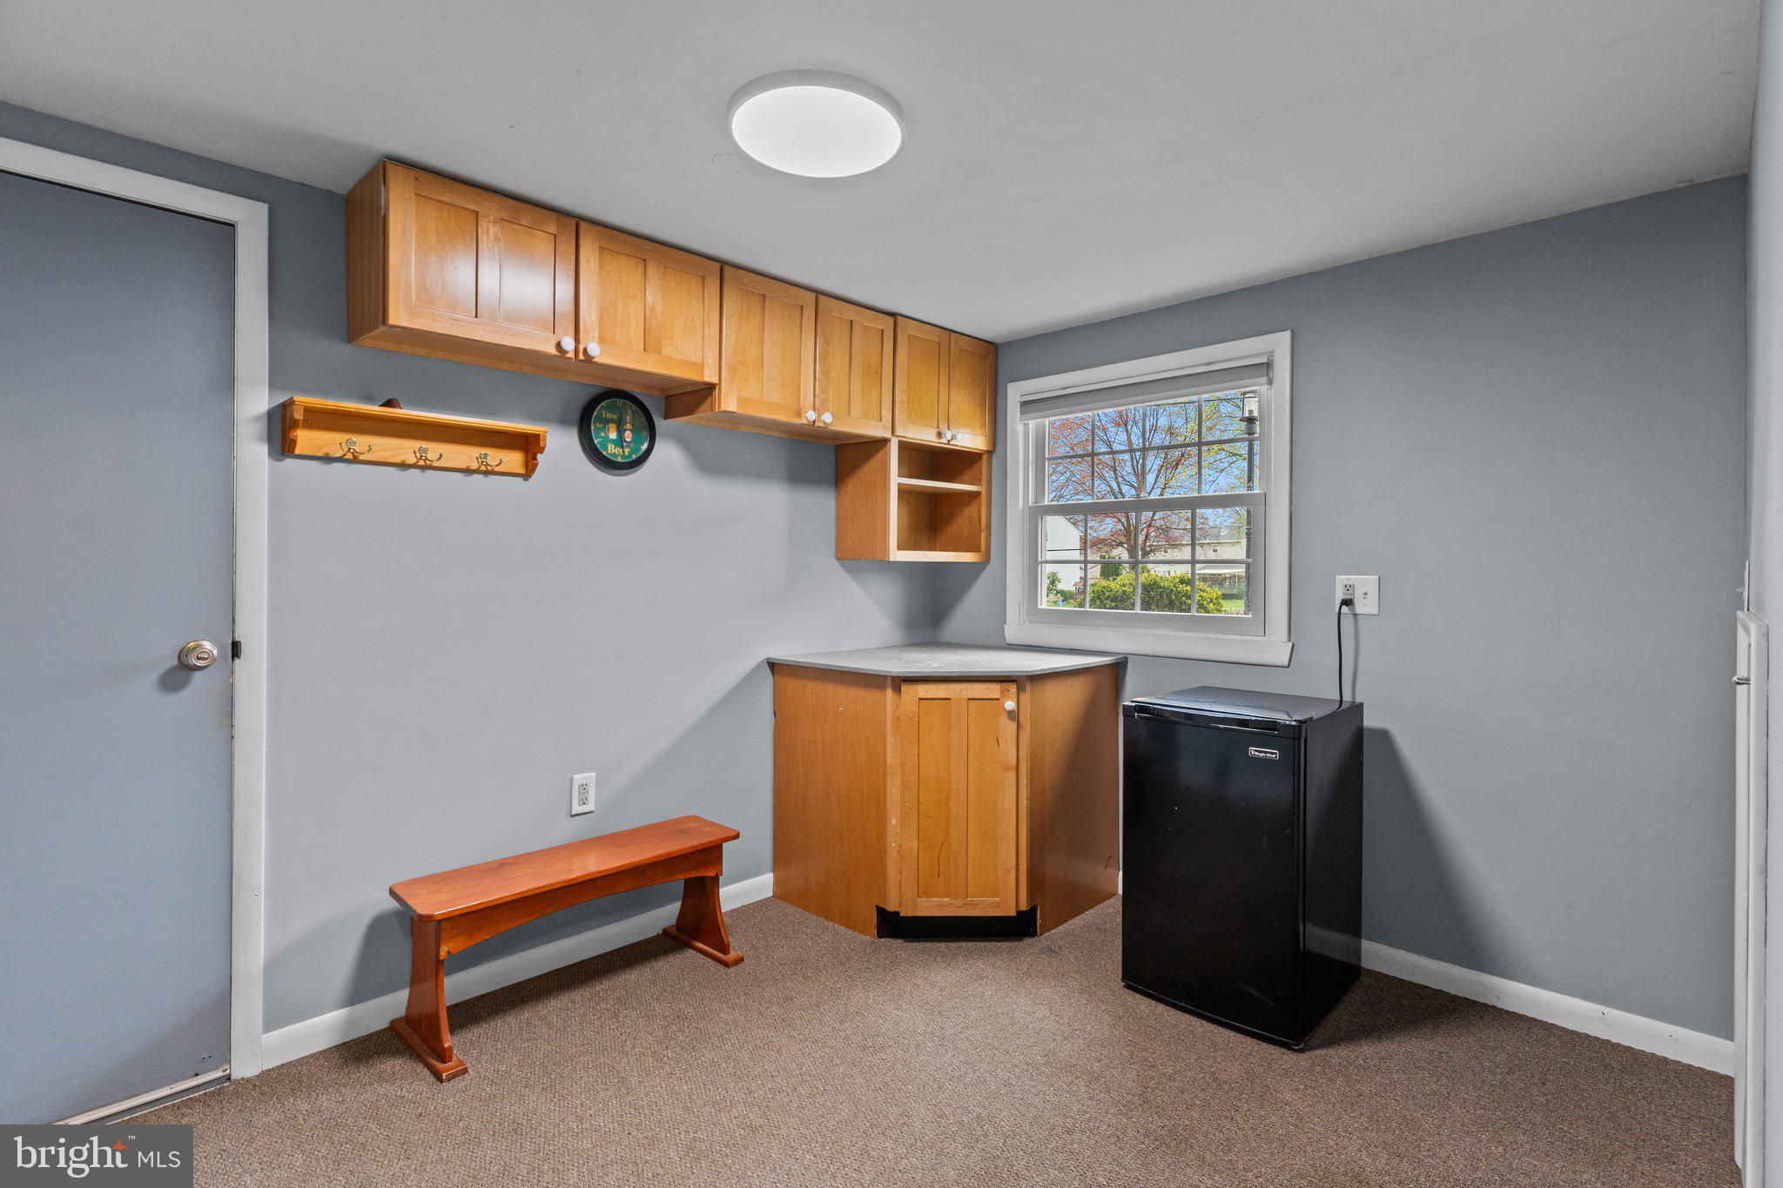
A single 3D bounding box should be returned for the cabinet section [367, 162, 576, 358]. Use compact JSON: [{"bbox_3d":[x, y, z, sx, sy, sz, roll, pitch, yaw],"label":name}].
[{"bbox_3d":[-1.127,-0.823,2.227,0.322,0.379,0.460,1,2,44],"label":"cabinet section"}]

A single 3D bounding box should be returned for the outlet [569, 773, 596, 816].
[{"bbox_3d":[-0.959,0.626,2.625,0.010,0.124,0.076,2,2,44],"label":"outlet"}]

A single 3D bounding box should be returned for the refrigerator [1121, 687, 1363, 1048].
[{"bbox_3d":[1.052,0.738,2.503,0.492,0.837,0.556,2,2,43],"label":"refrigerator"}]

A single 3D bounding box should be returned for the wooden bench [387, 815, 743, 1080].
[{"bbox_3d":[-0.897,0.955,2.435,0.367,0.394,0.924,2,2,44],"label":"wooden bench"}]

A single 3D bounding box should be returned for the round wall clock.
[{"bbox_3d":[-0.864,-0.515,2.665,0.045,0.257,0.257,2,2,44],"label":"round wall clock"}]

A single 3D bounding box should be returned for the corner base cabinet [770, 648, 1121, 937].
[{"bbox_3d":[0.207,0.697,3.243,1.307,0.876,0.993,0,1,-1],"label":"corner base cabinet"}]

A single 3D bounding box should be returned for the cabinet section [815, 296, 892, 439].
[{"bbox_3d":[-0.240,-0.808,3.139,0.322,0.443,0.384,1,2,44],"label":"cabinet section"}]

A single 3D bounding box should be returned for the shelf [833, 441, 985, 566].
[{"bbox_3d":[0.102,-0.362,3.478,0.304,0.459,0.601,2,2,44],"label":"shelf"}]

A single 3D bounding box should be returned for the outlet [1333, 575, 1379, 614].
[{"bbox_3d":[1.440,0.004,2.600,0.121,0.119,0.010,2,2,44],"label":"outlet"}]

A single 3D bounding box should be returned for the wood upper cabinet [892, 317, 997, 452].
[{"bbox_3d":[0.111,-0.818,3.460,0.324,0.440,0.601,2,2,44],"label":"wood upper cabinet"}]

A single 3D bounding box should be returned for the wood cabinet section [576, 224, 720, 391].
[{"bbox_3d":[-0.806,-0.831,2.556,0.322,0.379,0.460,1,2,44],"label":"wood cabinet section"}]

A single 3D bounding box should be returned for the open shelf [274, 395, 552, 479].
[{"bbox_3d":[-1.234,-0.400,2.233,0.119,0.128,0.602,2,2,44],"label":"open shelf"}]

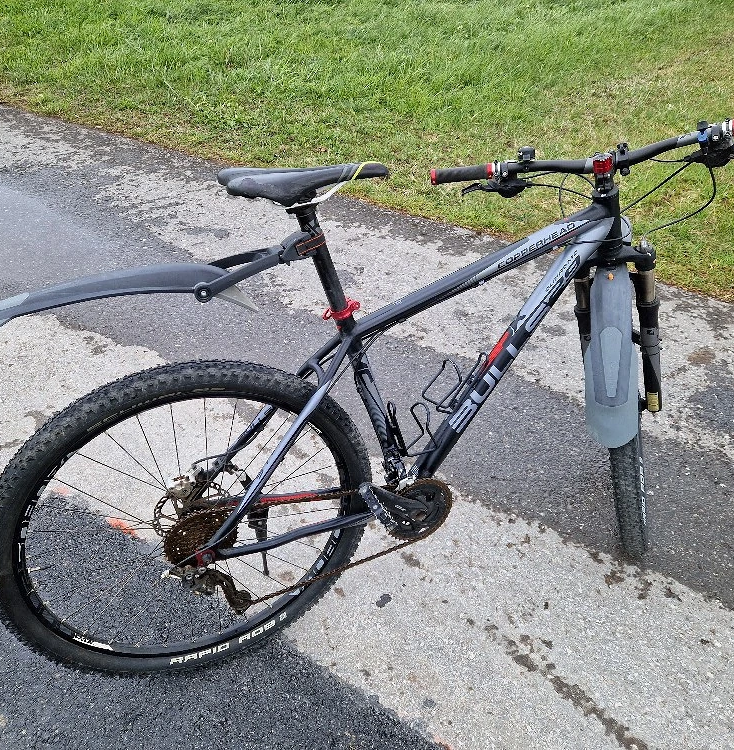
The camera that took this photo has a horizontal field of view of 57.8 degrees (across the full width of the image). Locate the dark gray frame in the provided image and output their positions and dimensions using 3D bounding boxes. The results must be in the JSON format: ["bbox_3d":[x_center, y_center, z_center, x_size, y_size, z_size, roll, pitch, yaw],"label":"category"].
[{"bbox_3d":[0.096,0.003,1.325,0.959,0.660,0.149,-11,32,-21],"label":"dark gray frame"}]

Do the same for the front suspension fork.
[{"bbox_3d":[0.595,-0.082,1.560,0.179,0.544,0.103,-4,40,23],"label":"front suspension fork"}]

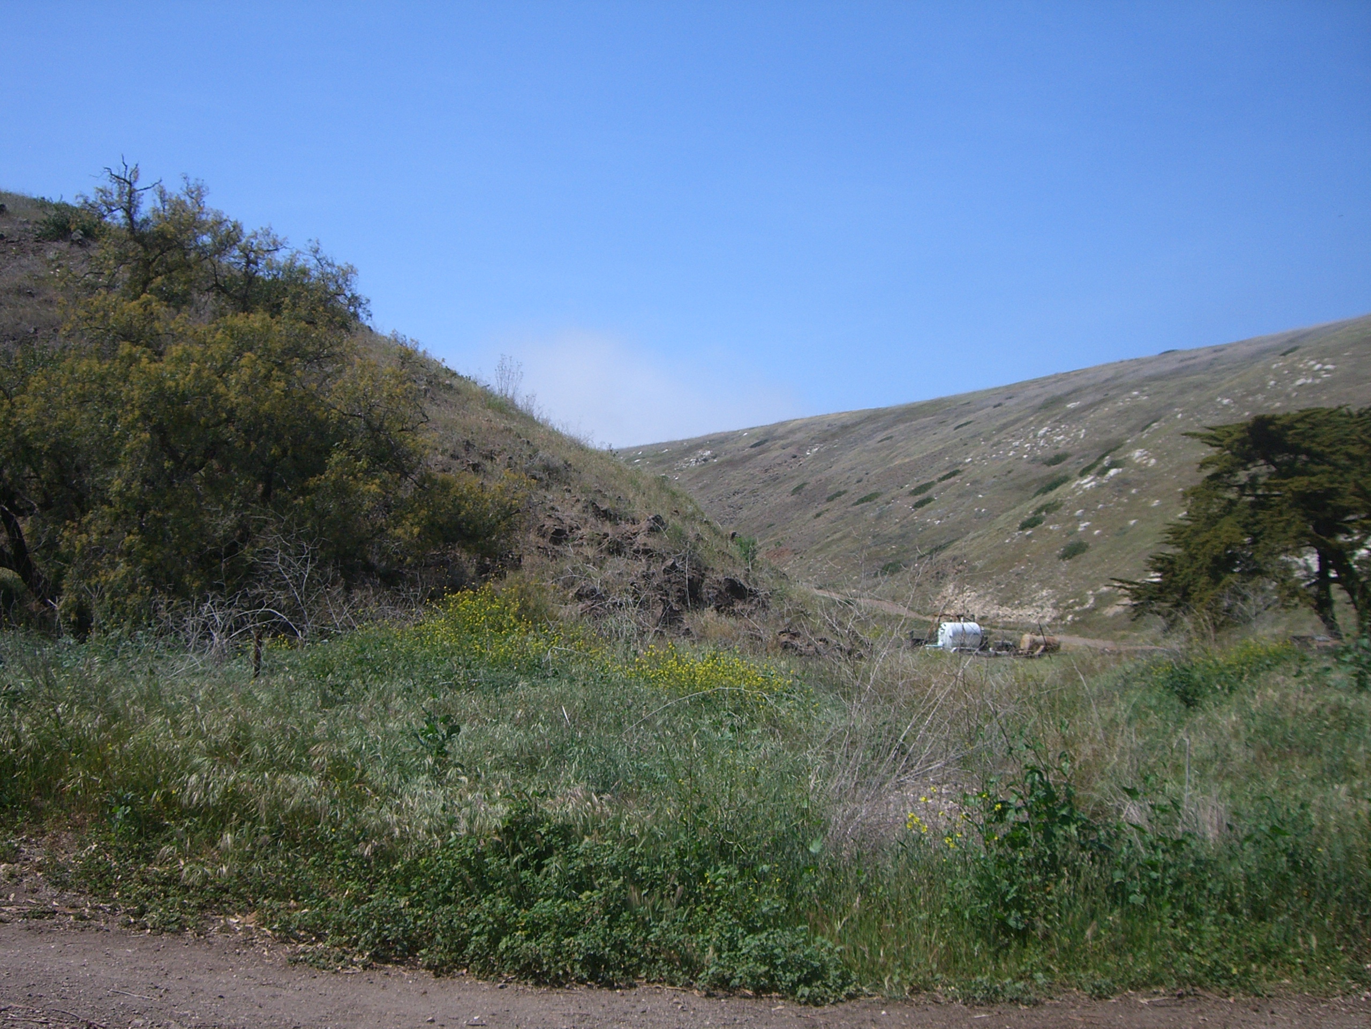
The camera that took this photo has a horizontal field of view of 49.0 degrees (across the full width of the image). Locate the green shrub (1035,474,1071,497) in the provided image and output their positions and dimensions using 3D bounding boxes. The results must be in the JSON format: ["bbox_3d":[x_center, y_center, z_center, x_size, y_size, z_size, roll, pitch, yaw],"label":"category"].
[{"bbox_3d":[50.043,-3.939,205.000,4.700,2.800,3.600,-1,-3,14],"label":"green shrub"}]

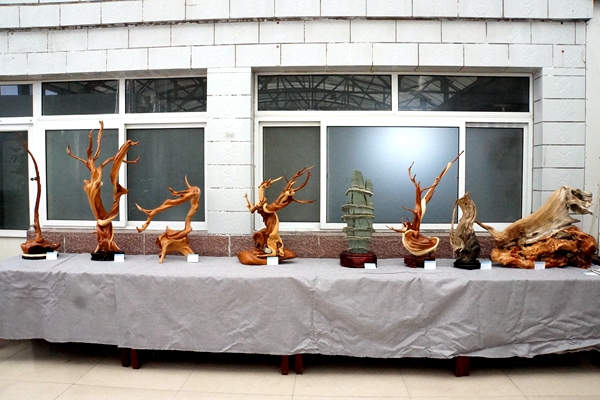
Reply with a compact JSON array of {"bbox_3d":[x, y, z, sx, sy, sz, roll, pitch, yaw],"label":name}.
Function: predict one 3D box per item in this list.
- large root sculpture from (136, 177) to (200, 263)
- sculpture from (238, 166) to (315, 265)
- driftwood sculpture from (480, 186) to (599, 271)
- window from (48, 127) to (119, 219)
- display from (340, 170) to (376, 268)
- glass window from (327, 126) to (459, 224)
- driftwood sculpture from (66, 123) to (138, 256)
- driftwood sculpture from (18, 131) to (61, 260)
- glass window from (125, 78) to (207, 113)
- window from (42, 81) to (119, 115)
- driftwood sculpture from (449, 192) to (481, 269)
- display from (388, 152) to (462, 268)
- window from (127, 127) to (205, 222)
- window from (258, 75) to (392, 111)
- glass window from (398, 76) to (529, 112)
[{"bbox_3d":[-1.180,0.168,3.990,0.560,0.740,0.290,0,3,3],"label":"large root sculpture"},{"bbox_3d":[-0.206,0.128,3.920,0.640,0.830,0.320,0,3,3],"label":"sculpture"},{"bbox_3d":[1.960,0.222,3.750,0.940,0.650,0.400,0,3,3],"label":"driftwood sculpture"},{"bbox_3d":[-2.175,-0.252,4.460,0.750,0.930,0.050,0,3,3],"label":"window"},{"bbox_3d":[0.493,0.155,3.800,0.305,0.800,0.220,0,3,3],"label":"display"},{"bbox_3d":[0.870,-0.234,4.209,1.232,0.906,0.050,0,2,3],"label":"glass window"},{"bbox_3d":[-1.734,-0.110,3.962,0.659,1.180,0.360,0,2,3],"label":"driftwood sculpture"},{"bbox_3d":[-2.370,-0.033,4.050,0.360,1.130,0.250,0,3,3],"label":"driftwood sculpture"},{"bbox_3d":[-1.318,-1.023,4.380,0.820,0.345,0.050,0,3,3],"label":"glass window"},{"bbox_3d":[-2.151,-0.997,4.409,0.775,0.326,0.050,0,2,3],"label":"window"},{"bbox_3d":[1.334,0.250,3.633,0.250,0.624,0.220,0,2,3],"label":"driftwood sculpture"},{"bbox_3d":[1.033,0.082,3.702,0.617,0.948,0.300,0,2,3],"label":"display"},{"bbox_3d":[-1.303,-0.245,4.374,0.771,0.917,0.050,0,2,3],"label":"window"},{"bbox_3d":[0.237,-1.004,4.222,1.260,0.335,0.050,0,2,3],"label":"window"},{"bbox_3d":[1.514,-0.976,4.155,1.189,0.334,0.050,0,2,3],"label":"glass window"}]

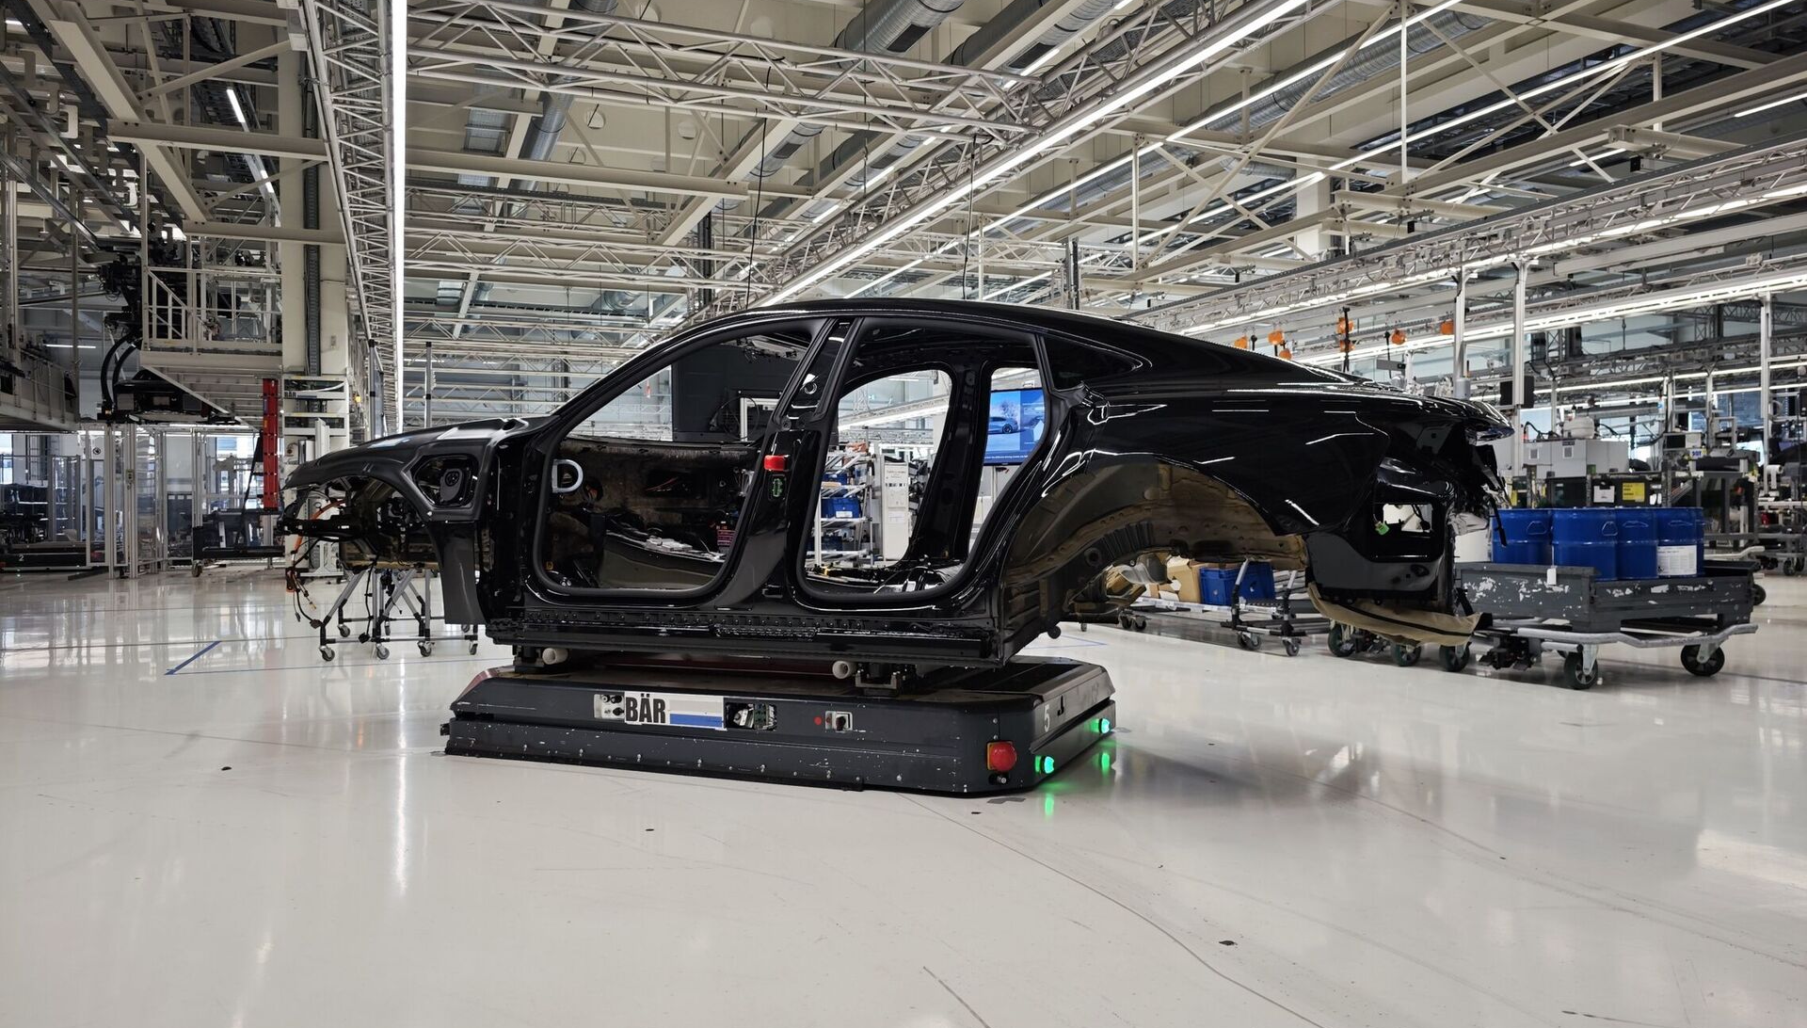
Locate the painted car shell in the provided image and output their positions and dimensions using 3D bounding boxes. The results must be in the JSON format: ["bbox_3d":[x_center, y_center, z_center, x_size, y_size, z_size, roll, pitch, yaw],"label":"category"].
[{"bbox_3d":[-0.198,-0.169,4.802,4.660,1.245,1.950,0,0,21],"label":"painted car shell"}]

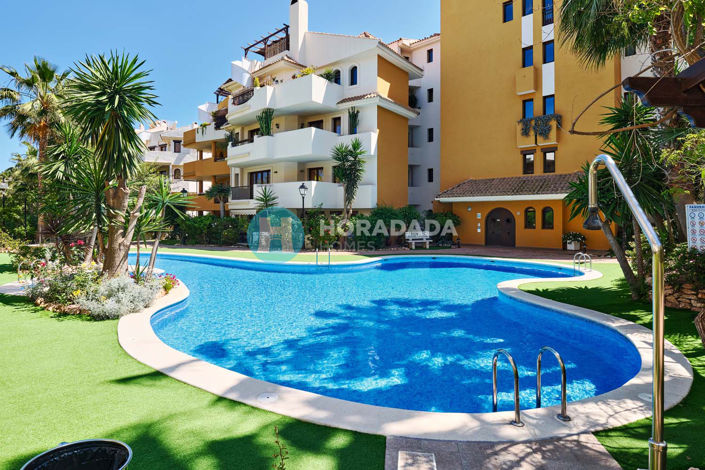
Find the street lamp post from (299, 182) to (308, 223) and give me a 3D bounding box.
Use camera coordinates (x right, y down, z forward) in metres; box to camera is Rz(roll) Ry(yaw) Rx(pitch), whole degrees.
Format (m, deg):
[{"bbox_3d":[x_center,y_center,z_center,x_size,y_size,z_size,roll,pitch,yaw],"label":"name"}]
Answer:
[{"bbox_3d":[-2.447,-0.899,17.600,0.450,3.350,0.450,0,2,0],"label":"street lamp post"}]

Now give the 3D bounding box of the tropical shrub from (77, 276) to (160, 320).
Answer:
[{"bbox_3d":[-4.500,1.170,6.850,1.400,0.620,1.150,-2,3,-33],"label":"tropical shrub"}]

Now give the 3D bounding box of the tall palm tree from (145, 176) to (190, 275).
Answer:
[{"bbox_3d":[-4.700,-0.200,9.000,1.120,2.500,1.100,-1,3,-28],"label":"tall palm tree"}]

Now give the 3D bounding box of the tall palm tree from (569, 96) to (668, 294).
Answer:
[{"bbox_3d":[5.750,-0.760,7.750,2.000,4.250,1.900,2,3,36],"label":"tall palm tree"}]

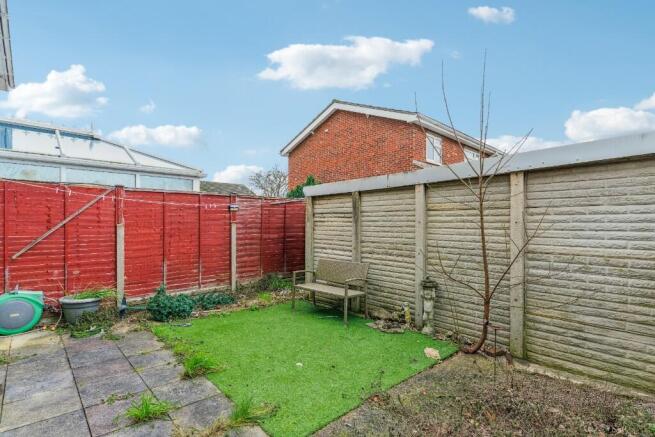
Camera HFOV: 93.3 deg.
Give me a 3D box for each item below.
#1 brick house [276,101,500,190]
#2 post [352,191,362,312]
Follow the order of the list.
[{"bbox_3d":[3.279,-1.590,15.868,8.200,6.700,7.650,1,-2,-44],"label":"brick house"},{"bbox_3d":[0.488,0.544,5.184,0.120,2.001,0.130,1,-2,-42],"label":"post"}]

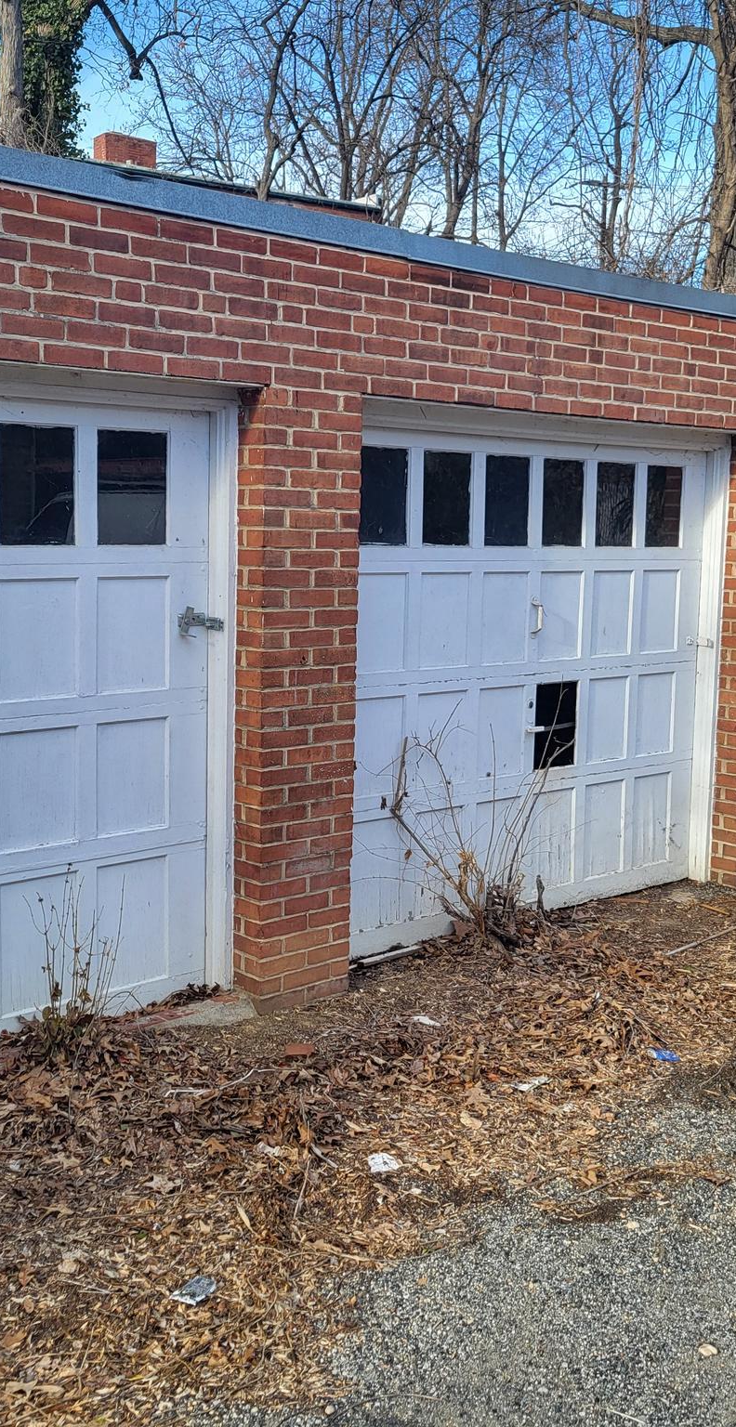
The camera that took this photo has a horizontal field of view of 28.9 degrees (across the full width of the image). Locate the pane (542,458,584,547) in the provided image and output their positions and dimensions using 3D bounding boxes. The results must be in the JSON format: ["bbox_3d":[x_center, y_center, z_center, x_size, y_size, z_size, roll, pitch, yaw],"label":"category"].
[{"bbox_3d":[0.858,-0.911,6.202,0.279,0.371,0.030,-6,10,-41],"label":"pane"}]

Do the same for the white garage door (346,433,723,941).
[{"bbox_3d":[0.700,-0.120,6.189,2.434,2.088,0.080,-6,10,-41],"label":"white garage door"}]

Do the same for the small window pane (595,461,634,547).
[{"bbox_3d":[1.126,-0.938,6.440,0.279,0.371,0.030,-6,10,-41],"label":"small window pane"}]

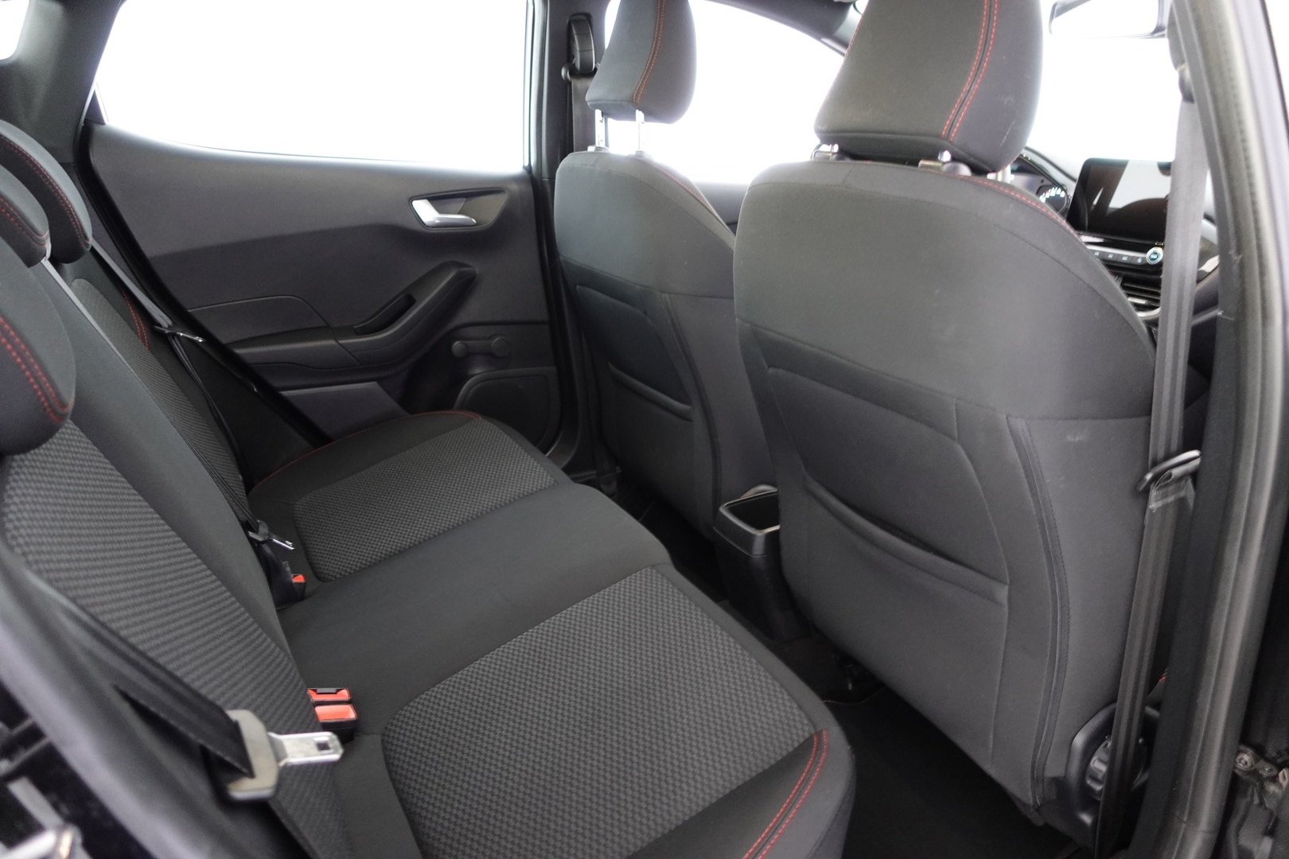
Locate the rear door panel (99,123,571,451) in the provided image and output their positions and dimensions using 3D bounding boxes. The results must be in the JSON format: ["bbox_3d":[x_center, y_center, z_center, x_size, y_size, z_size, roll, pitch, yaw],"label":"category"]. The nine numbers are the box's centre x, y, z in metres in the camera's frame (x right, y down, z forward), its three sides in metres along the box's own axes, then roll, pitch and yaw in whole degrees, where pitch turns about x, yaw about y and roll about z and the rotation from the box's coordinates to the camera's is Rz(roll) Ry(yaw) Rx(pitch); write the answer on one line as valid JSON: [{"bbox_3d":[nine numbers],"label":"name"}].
[{"bbox_3d":[-0.531,-0.208,1.688,0.820,0.750,0.130,-12,24,-27],"label":"rear door panel"}]

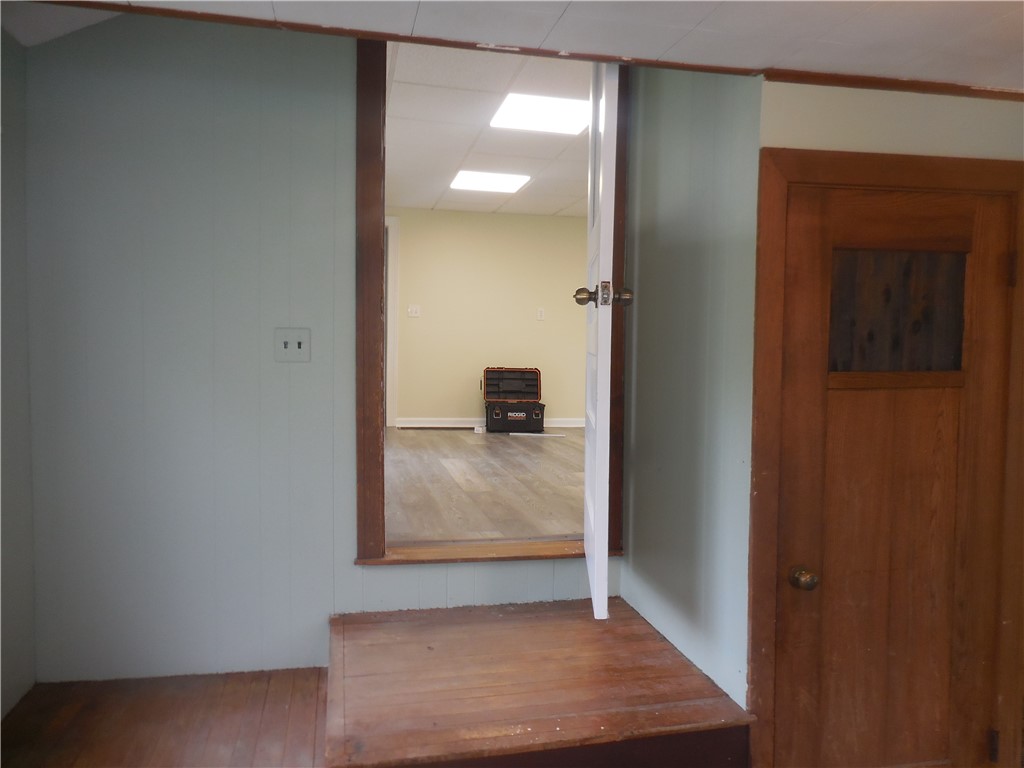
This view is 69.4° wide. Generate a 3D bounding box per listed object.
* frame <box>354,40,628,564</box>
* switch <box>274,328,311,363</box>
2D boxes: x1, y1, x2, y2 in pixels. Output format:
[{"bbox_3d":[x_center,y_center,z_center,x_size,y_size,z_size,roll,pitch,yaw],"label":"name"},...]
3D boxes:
[{"bbox_3d":[-0.065,-0.379,2.738,1.003,2.050,0.140,0,2,-13],"label":"frame"},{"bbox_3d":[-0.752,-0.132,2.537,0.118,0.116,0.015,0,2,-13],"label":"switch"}]

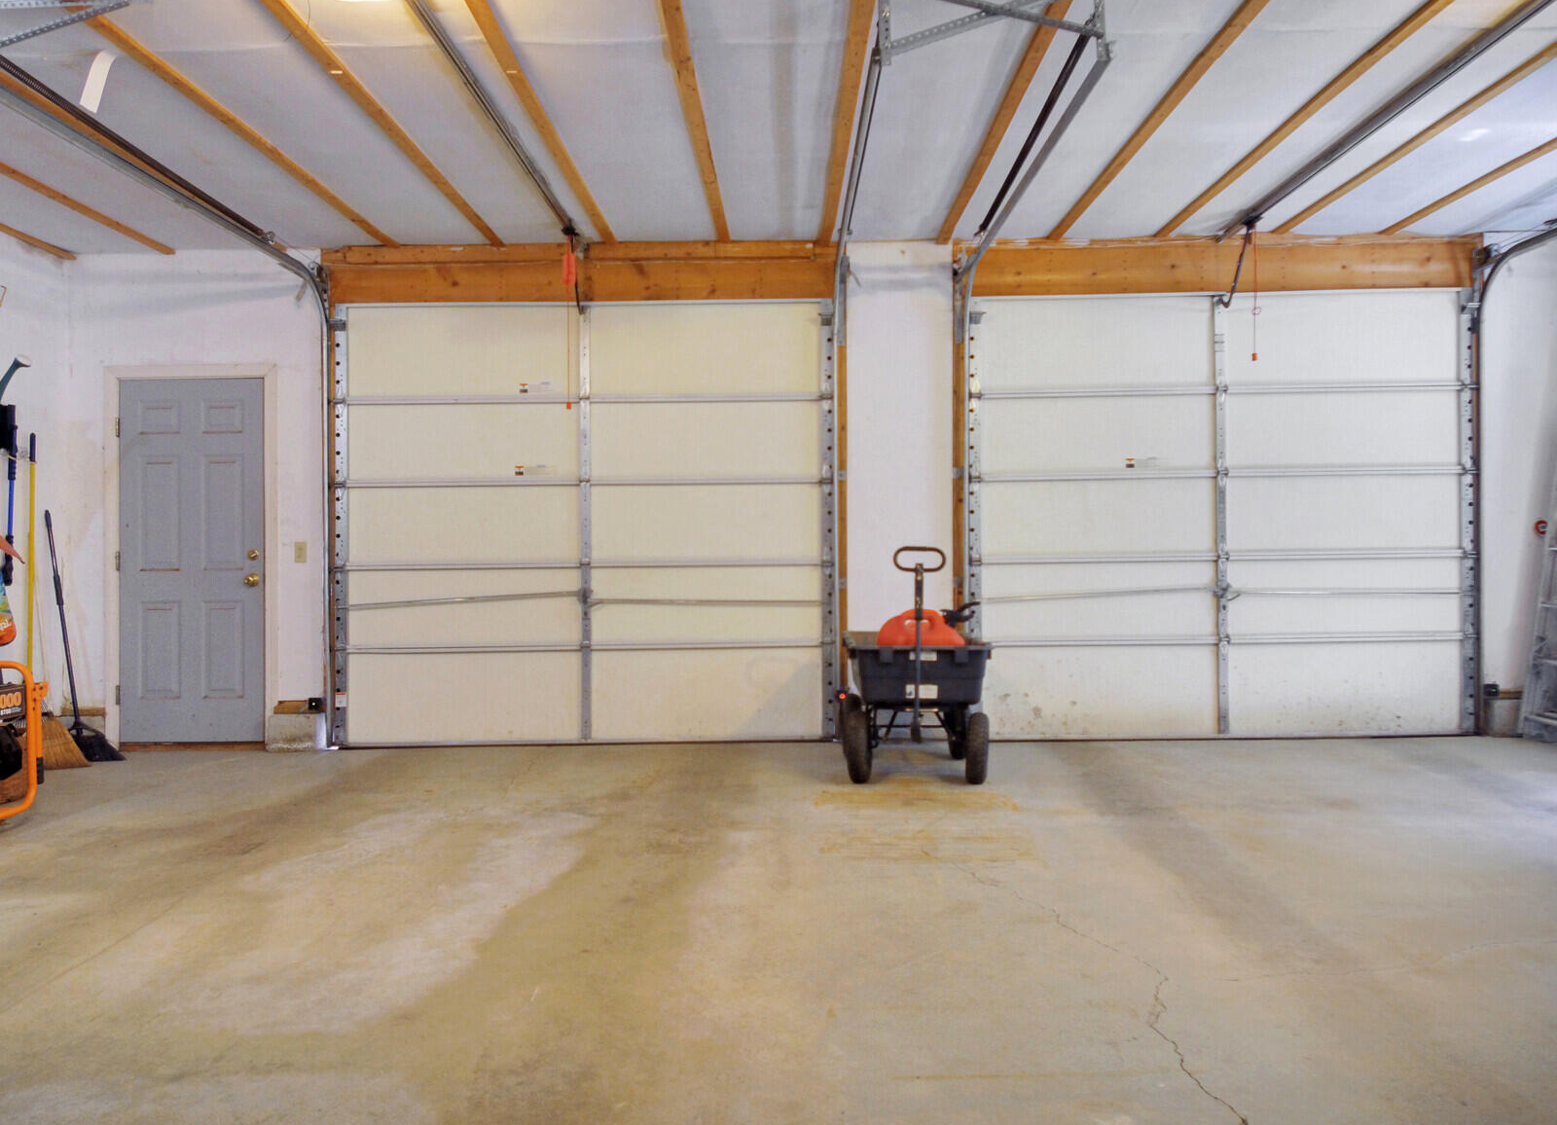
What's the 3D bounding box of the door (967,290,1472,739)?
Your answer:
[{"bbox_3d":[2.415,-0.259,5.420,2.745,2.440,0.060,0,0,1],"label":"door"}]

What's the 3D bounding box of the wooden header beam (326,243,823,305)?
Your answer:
[{"bbox_3d":[-1.114,-1.619,5.540,2.870,0.335,0.090,0,0,1],"label":"wooden header beam"}]

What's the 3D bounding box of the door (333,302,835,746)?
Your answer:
[{"bbox_3d":[-1.070,-0.208,5.465,2.745,2.440,0.060,0,0,1],"label":"door"}]

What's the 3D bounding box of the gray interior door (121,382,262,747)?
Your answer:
[{"bbox_3d":[-3.290,-0.012,5.550,0.810,2.030,0.050,0,0,1],"label":"gray interior door"}]

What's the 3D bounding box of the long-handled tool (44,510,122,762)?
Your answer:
[{"bbox_3d":[-3.750,0.400,5.330,0.280,1.420,0.080,-13,-7,-6],"label":"long-handled tool"}]

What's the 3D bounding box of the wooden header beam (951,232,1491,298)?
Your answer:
[{"bbox_3d":[2.449,-1.651,5.490,2.890,0.330,0.090,0,0,1],"label":"wooden header beam"}]

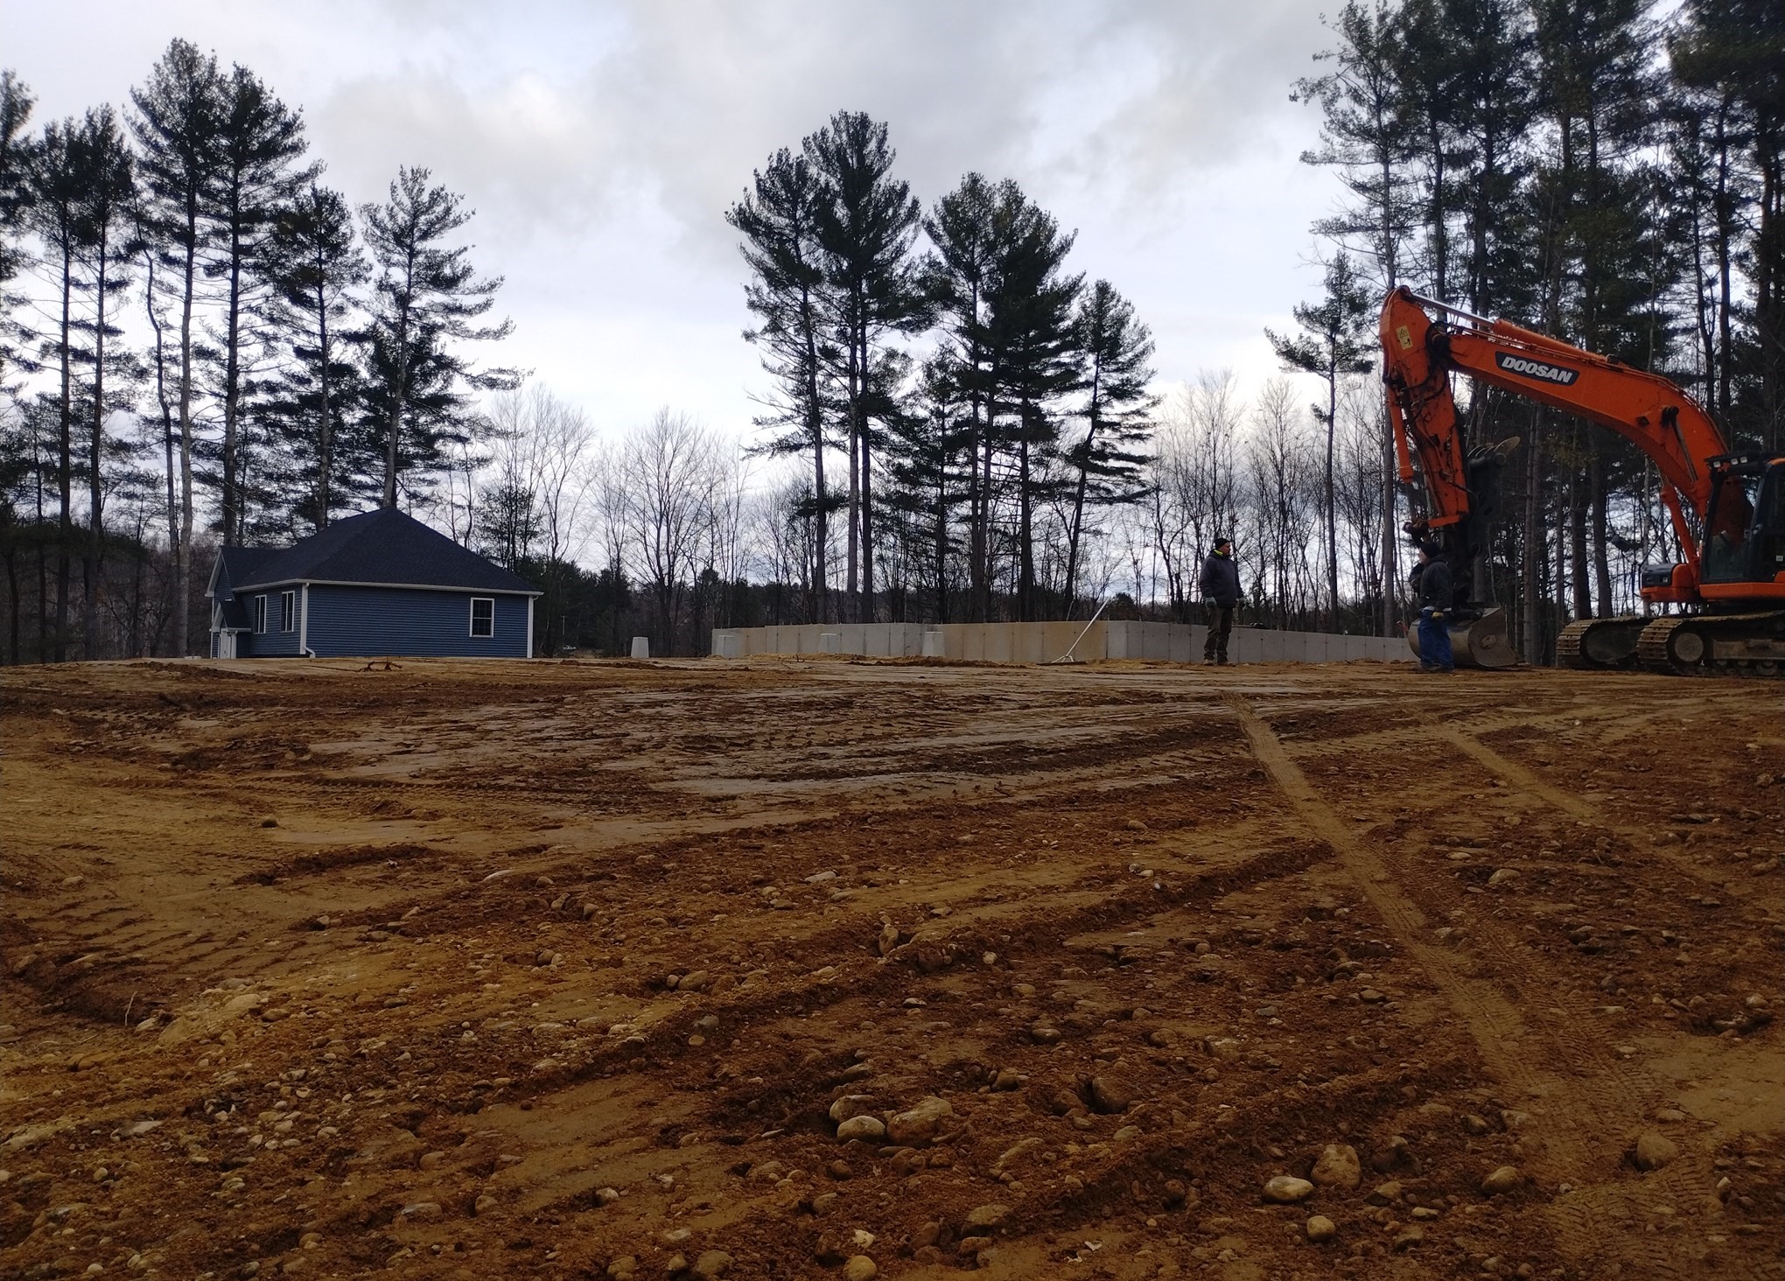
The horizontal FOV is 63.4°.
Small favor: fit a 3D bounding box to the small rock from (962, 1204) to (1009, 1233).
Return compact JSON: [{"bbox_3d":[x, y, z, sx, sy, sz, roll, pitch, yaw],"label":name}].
[{"bbox_3d":[0.223,1.379,3.449,0.109,0.057,0.092,1,-1,4],"label":"small rock"}]

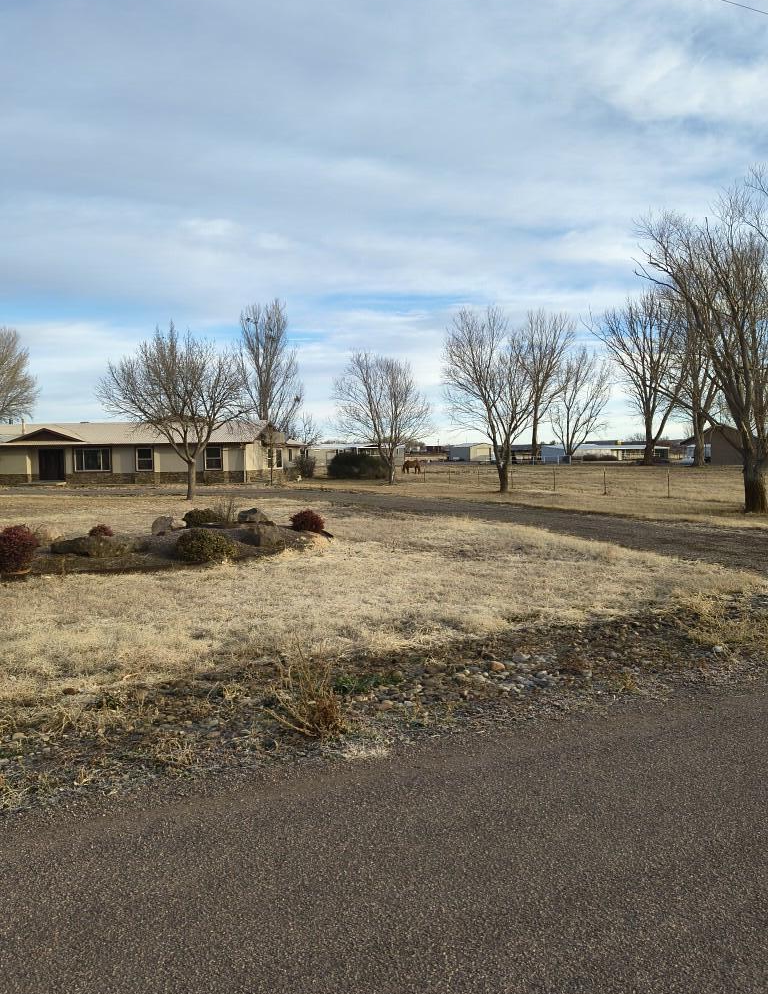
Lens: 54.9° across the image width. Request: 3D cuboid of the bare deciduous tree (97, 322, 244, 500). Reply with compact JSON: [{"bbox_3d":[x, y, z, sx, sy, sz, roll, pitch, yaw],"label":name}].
[{"bbox_3d":[-9.052,-3.678,31.500,6.260,7.590,5.950,-2,3,-16],"label":"bare deciduous tree"}]

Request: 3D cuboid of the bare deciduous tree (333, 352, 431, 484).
[{"bbox_3d":[-0.164,-5.204,48.500,6.300,8.680,5.980,-1,3,0],"label":"bare deciduous tree"}]

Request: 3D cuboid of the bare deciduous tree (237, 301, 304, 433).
[{"bbox_3d":[-10.649,-10.247,70.000,5.940,16.900,5.640,-1,3,-8],"label":"bare deciduous tree"}]

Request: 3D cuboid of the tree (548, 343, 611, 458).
[{"bbox_3d":[30.558,-14.501,115.000,9.750,18.120,9.270,0,3,15],"label":"tree"}]

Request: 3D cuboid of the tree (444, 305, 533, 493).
[{"bbox_3d":[5.200,-4.894,36.800,4.490,9.270,4.260,0,3,8],"label":"tree"}]

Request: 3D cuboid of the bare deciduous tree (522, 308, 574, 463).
[{"bbox_3d":[25.947,-17.562,117.000,8.530,24.210,8.530,0,3,13],"label":"bare deciduous tree"}]

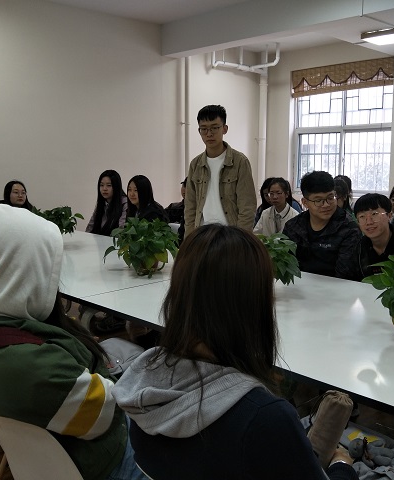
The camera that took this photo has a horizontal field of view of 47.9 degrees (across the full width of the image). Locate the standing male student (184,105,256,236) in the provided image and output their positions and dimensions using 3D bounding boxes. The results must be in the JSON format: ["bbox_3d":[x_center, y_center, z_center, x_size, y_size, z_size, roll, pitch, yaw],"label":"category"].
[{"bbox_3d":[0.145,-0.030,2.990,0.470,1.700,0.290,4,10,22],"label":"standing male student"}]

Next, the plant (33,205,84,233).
[{"bbox_3d":[-1.037,-0.119,3.300,0.400,0.280,0.380,-3,10,-17],"label":"plant"}]

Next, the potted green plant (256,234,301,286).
[{"bbox_3d":[0.276,0.100,1.990,0.390,0.285,0.370,1,9,8],"label":"potted green plant"}]

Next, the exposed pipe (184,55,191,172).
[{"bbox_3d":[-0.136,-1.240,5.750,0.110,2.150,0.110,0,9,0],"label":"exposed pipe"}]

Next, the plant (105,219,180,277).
[{"bbox_3d":[-0.286,0.040,2.330,0.400,0.290,0.380,-1,9,-7],"label":"plant"}]

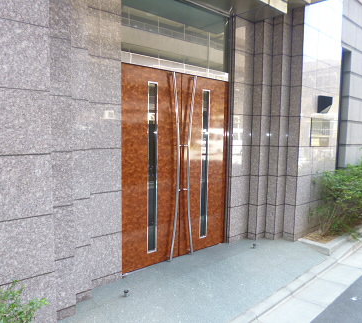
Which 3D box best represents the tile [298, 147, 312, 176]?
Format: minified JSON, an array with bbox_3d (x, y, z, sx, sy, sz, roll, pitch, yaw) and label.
[{"bbox_3d":[1.866,-0.006,4.510,0.437,0.436,0.035,-3,7,-39],"label":"tile"}]

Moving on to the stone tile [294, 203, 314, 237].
[{"bbox_3d":[1.853,0.870,4.592,0.437,0.436,0.035,-3,7,-39],"label":"stone tile"}]

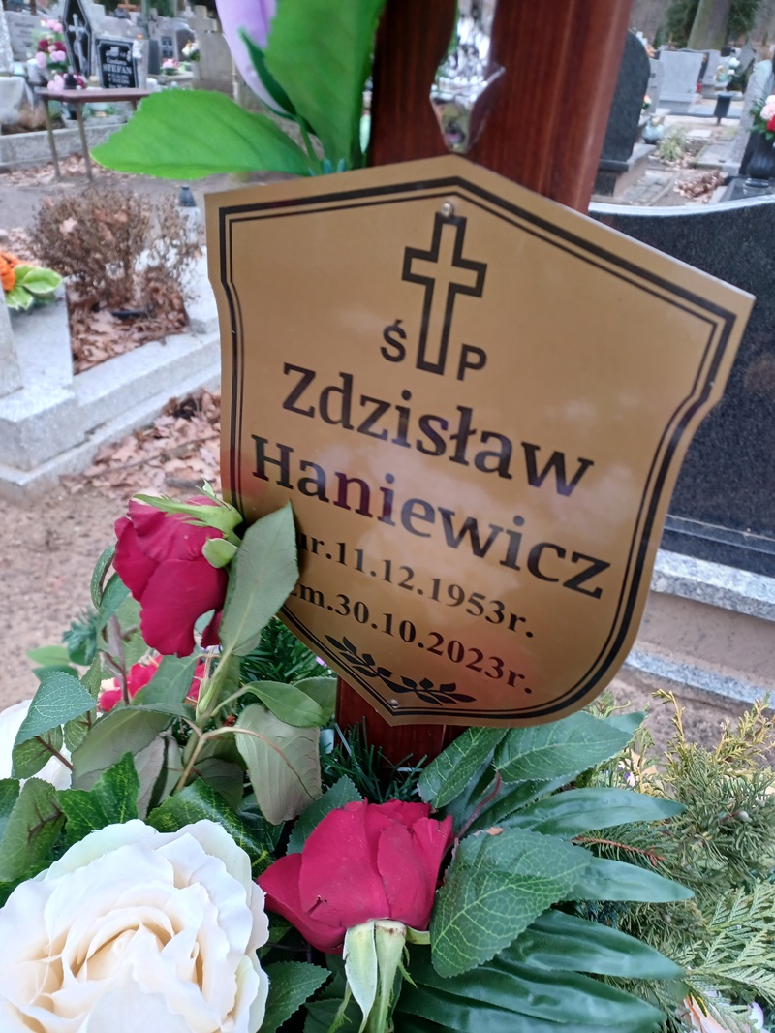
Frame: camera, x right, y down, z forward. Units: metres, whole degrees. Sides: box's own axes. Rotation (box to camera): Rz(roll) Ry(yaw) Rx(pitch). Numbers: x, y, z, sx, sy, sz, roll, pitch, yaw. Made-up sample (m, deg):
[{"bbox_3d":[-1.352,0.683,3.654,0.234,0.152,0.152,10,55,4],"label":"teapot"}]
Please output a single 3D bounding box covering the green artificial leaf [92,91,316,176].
[{"bbox_3d":[-0.086,-0.177,0.345,0.100,0.036,0.035,5,34,0],"label":"green artificial leaf"}]

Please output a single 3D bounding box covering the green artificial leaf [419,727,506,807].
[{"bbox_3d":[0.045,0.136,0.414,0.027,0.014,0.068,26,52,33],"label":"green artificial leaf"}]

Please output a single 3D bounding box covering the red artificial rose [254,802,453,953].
[{"bbox_3d":[-0.012,0.142,0.295,0.070,0.060,0.055,3,63,5],"label":"red artificial rose"}]

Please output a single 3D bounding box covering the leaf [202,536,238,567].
[{"bbox_3d":[-0.080,0.017,0.355,0.018,0.015,0.009,19,12,4],"label":"leaf"}]

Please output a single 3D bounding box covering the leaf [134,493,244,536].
[{"bbox_3d":[-0.094,-0.001,0.350,0.049,0.017,0.019,9,56,-20],"label":"leaf"}]

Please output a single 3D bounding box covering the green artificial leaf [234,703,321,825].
[{"bbox_3d":[-0.057,0.129,0.390,0.038,0.014,0.061,-14,71,5],"label":"green artificial leaf"}]

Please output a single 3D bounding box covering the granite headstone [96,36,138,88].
[{"bbox_3d":[-2.179,-3.704,6.139,0.440,0.470,0.110,17,35,17],"label":"granite headstone"}]

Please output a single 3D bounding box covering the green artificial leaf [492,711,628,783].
[{"bbox_3d":[0.096,0.126,0.408,0.083,0.014,0.038,-7,59,-18],"label":"green artificial leaf"}]

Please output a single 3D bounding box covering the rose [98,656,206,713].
[{"bbox_3d":[-0.144,0.105,0.455,0.066,0.050,0.066,-2,41,2],"label":"rose"}]

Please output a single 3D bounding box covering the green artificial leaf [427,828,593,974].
[{"bbox_3d":[0.049,0.152,0.295,0.080,0.016,0.047,-38,60,-18],"label":"green artificial leaf"}]

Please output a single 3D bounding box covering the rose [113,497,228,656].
[{"bbox_3d":[-0.103,0.029,0.357,0.051,0.070,0.060,-6,-6,-14],"label":"rose"}]

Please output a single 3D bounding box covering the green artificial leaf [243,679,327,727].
[{"bbox_3d":[-0.052,0.095,0.380,0.047,0.012,0.024,18,57,12],"label":"green artificial leaf"}]

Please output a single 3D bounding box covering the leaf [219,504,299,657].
[{"bbox_3d":[-0.065,0.032,0.375,0.042,0.085,0.015,26,-4,-2],"label":"leaf"}]

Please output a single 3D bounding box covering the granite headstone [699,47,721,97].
[{"bbox_3d":[7.275,-10.330,17.381,0.800,1.000,0.200,13,34,12],"label":"granite headstone"}]

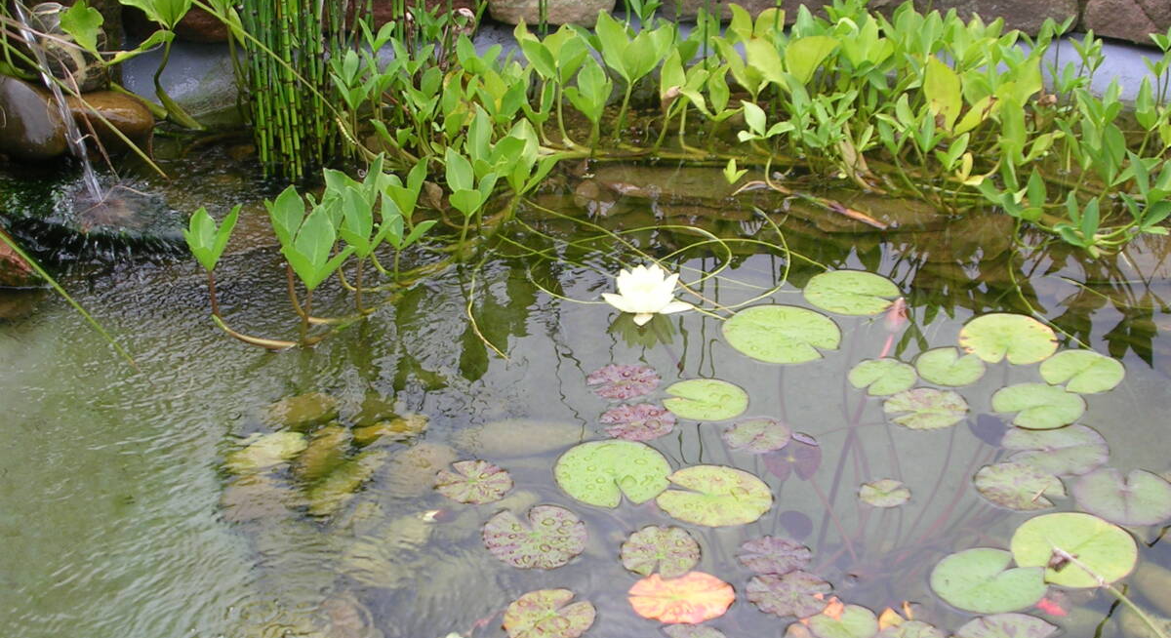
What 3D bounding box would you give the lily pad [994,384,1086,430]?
[{"bbox_3d":[0.548,0.105,2.739,0.119,0.012,0.100,-20,35,-31],"label":"lily pad"}]

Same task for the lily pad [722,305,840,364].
[{"bbox_3d":[0.251,0.018,2.896,0.161,0.012,0.149,0,29,0],"label":"lily pad"}]

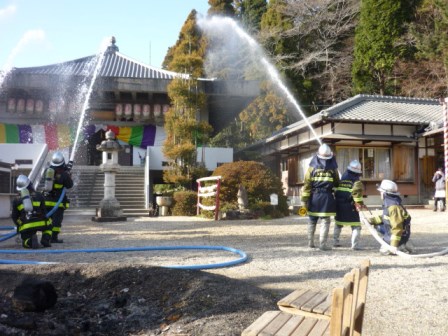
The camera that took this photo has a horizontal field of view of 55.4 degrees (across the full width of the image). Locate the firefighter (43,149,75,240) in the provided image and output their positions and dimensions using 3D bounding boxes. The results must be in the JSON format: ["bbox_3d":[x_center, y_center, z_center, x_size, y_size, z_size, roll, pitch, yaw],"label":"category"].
[{"bbox_3d":[-3.101,0.559,8.040,0.500,1.720,0.480,-1,-1,25],"label":"firefighter"}]

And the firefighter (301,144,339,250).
[{"bbox_3d":[1.643,0.568,7.339,0.620,1.670,0.420,0,-1,4],"label":"firefighter"}]

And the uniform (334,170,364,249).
[{"bbox_3d":[2.189,0.721,7.436,0.500,1.370,0.380,-1,-1,28],"label":"uniform"}]

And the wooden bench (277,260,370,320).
[{"bbox_3d":[0.665,0.957,2.799,0.500,0.690,0.420,-1,-1,29],"label":"wooden bench"}]

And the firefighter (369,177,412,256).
[{"bbox_3d":[2.748,0.782,7.034,0.700,1.230,0.520,-1,-1,28],"label":"firefighter"}]

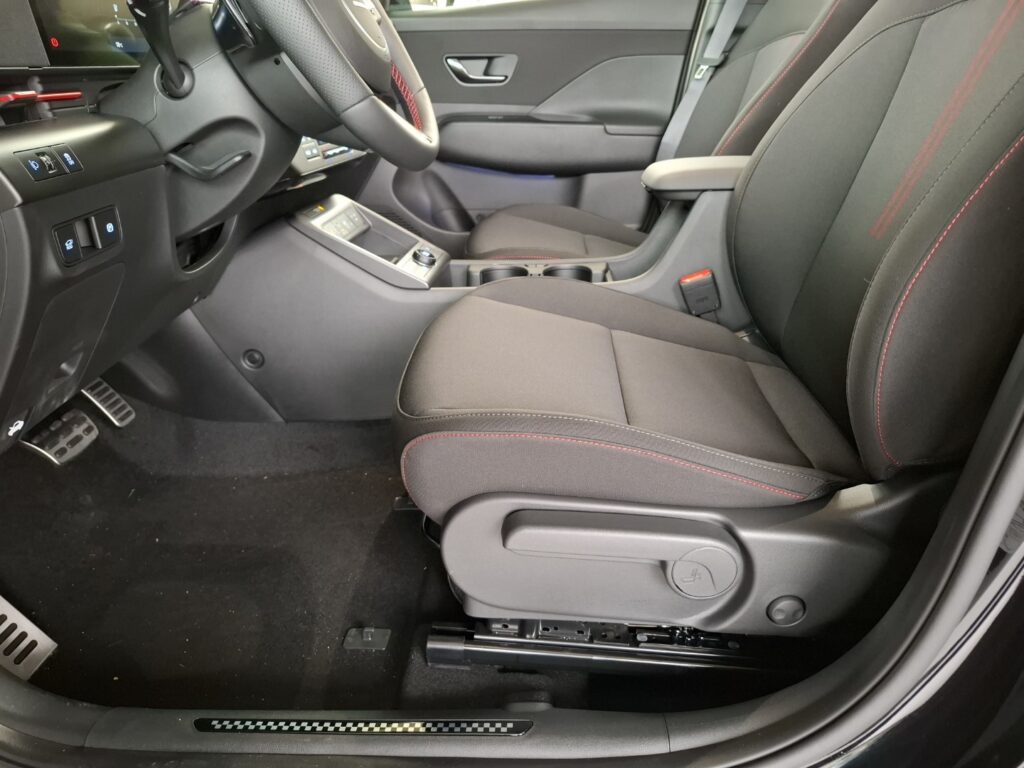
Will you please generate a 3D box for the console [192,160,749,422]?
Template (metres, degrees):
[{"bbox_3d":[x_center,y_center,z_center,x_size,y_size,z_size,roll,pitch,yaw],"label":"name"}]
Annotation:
[{"bbox_3d":[-0.001,-0.173,1.226,1.000,0.415,0.260,-1,24,3],"label":"console"}]

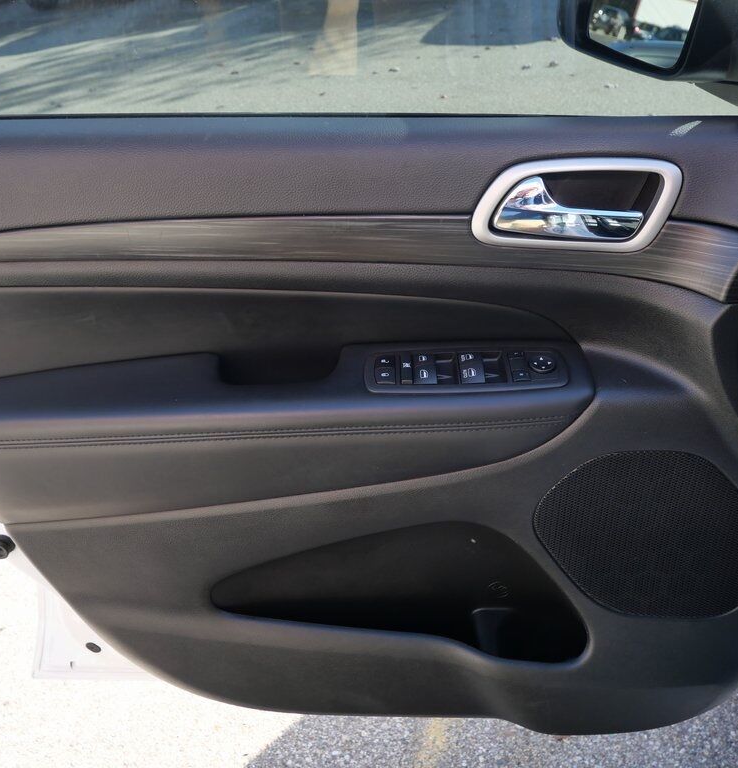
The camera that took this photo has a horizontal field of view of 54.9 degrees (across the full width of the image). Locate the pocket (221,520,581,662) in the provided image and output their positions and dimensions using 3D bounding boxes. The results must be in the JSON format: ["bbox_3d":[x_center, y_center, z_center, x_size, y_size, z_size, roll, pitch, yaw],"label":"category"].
[{"bbox_3d":[0.032,0.223,0.778,0.395,0.180,0.080,0,29,1],"label":"pocket"}]

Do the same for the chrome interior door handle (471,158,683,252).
[{"bbox_3d":[0.174,-0.151,0.602,0.174,0.078,0.035,0,29,1],"label":"chrome interior door handle"}]

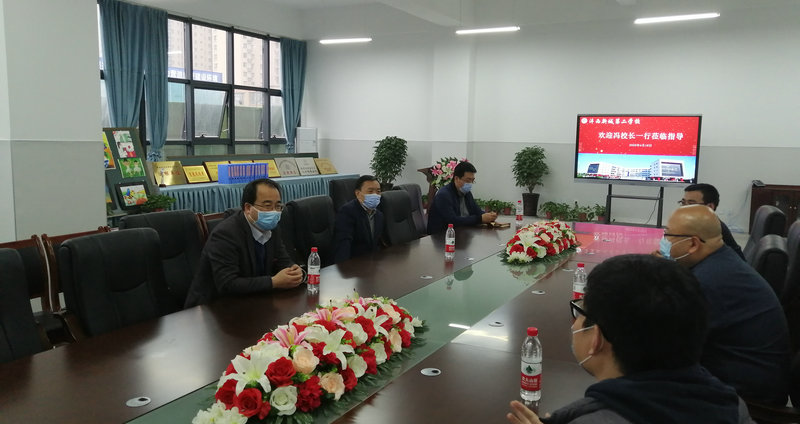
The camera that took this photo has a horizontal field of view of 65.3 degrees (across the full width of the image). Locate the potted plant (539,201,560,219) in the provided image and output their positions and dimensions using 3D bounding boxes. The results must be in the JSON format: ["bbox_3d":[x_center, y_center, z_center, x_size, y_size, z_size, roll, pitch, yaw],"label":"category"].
[{"bbox_3d":[2.897,-0.015,12.129,0.420,0.400,0.420,5,8,28],"label":"potted plant"}]

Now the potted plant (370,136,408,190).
[{"bbox_3d":[-0.223,-0.779,13.156,0.820,1.573,0.820,1,7,0],"label":"potted plant"}]

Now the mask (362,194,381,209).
[{"bbox_3d":[-0.198,-0.074,4.420,0.140,0.110,0.080,-4,16,-36],"label":"mask"}]

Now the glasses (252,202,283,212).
[{"bbox_3d":[-0.674,-0.024,3.093,0.142,0.045,0.142,6,9,37],"label":"glasses"}]

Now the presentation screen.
[{"bbox_3d":[4.064,-1.063,10.749,1.980,1.200,0.090,5,8,28],"label":"presentation screen"}]

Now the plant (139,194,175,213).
[{"bbox_3d":[-3.122,-0.097,8.100,0.440,0.360,0.440,5,8,28],"label":"plant"}]

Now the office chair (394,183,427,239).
[{"bbox_3d":[0.258,0.321,5.886,0.680,1.100,0.620,5,8,28],"label":"office chair"}]

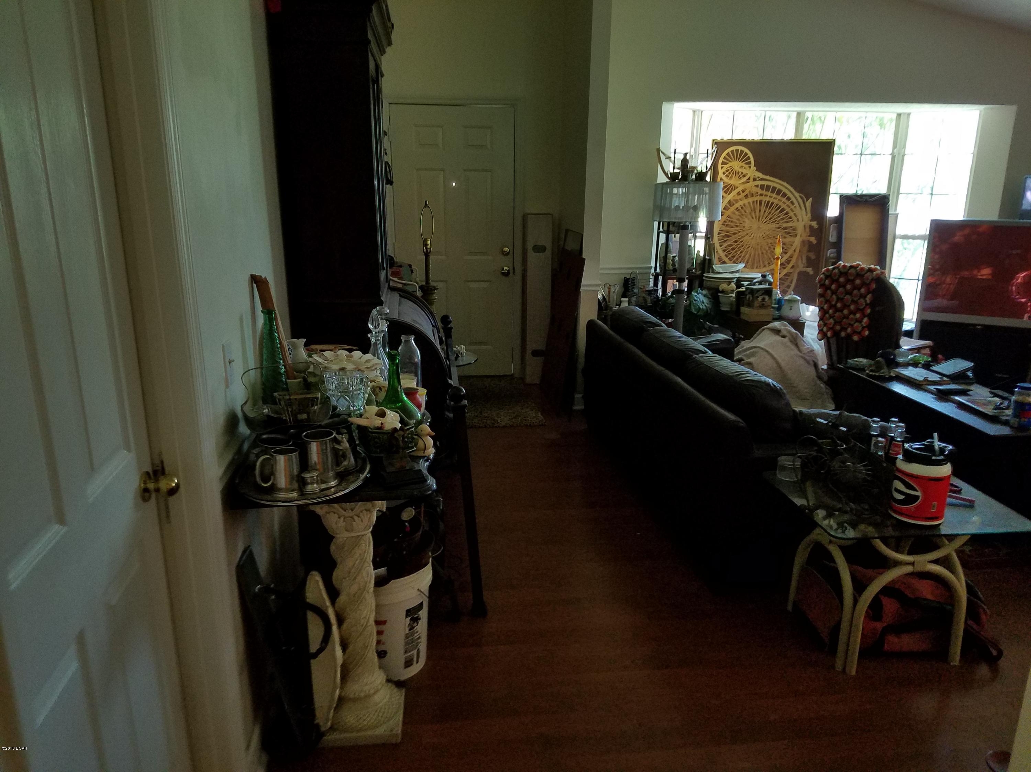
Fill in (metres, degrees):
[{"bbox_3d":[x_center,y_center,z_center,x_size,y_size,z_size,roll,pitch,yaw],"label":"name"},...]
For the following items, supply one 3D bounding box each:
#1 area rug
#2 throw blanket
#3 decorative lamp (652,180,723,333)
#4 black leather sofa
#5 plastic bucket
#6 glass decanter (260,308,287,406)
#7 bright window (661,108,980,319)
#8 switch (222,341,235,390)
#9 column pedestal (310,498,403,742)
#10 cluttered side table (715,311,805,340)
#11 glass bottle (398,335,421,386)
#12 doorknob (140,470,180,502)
[{"bbox_3d":[-0.332,0.103,5.511,0.920,0.020,1.230,-2,16,-8],"label":"area rug"},{"bbox_3d":[1.396,-0.136,4.279,0.500,0.420,0.700,-2,16,-10],"label":"throw blanket"},{"bbox_3d":[1.088,-0.557,5.128,0.440,1.510,0.440,-2,16,-8],"label":"decorative lamp"},{"bbox_3d":[1.075,0.109,3.994,0.920,0.820,2.000,-2,16,-10],"label":"black leather sofa"},{"bbox_3d":[-0.430,0.752,2.621,0.303,0.370,0.303,-2,16,-8],"label":"plastic bucket"},{"bbox_3d":[-0.849,-0.108,2.701,0.088,0.335,0.088,-1,16,-6],"label":"glass decanter"},{"bbox_3d":[2.484,-1.424,6.684,2.620,1.800,0.500,-2,16,-8],"label":"bright window"},{"bbox_3d":[-0.729,-0.063,1.980,0.020,0.117,0.076,-2,16,-8],"label":"switch"},{"bbox_3d":[-0.452,0.636,2.222,0.225,0.750,0.225,-1,16,-7],"label":"column pedestal"},{"bbox_3d":[1.751,-0.228,5.598,0.450,0.600,0.550,-2,16,-8],"label":"cluttered side table"},{"bbox_3d":[-0.396,-0.091,2.869,0.090,0.225,0.090,-1,16,-6],"label":"glass bottle"},{"bbox_3d":[-0.722,0.202,1.583,0.065,0.066,0.066,-2,16,-8],"label":"doorknob"}]

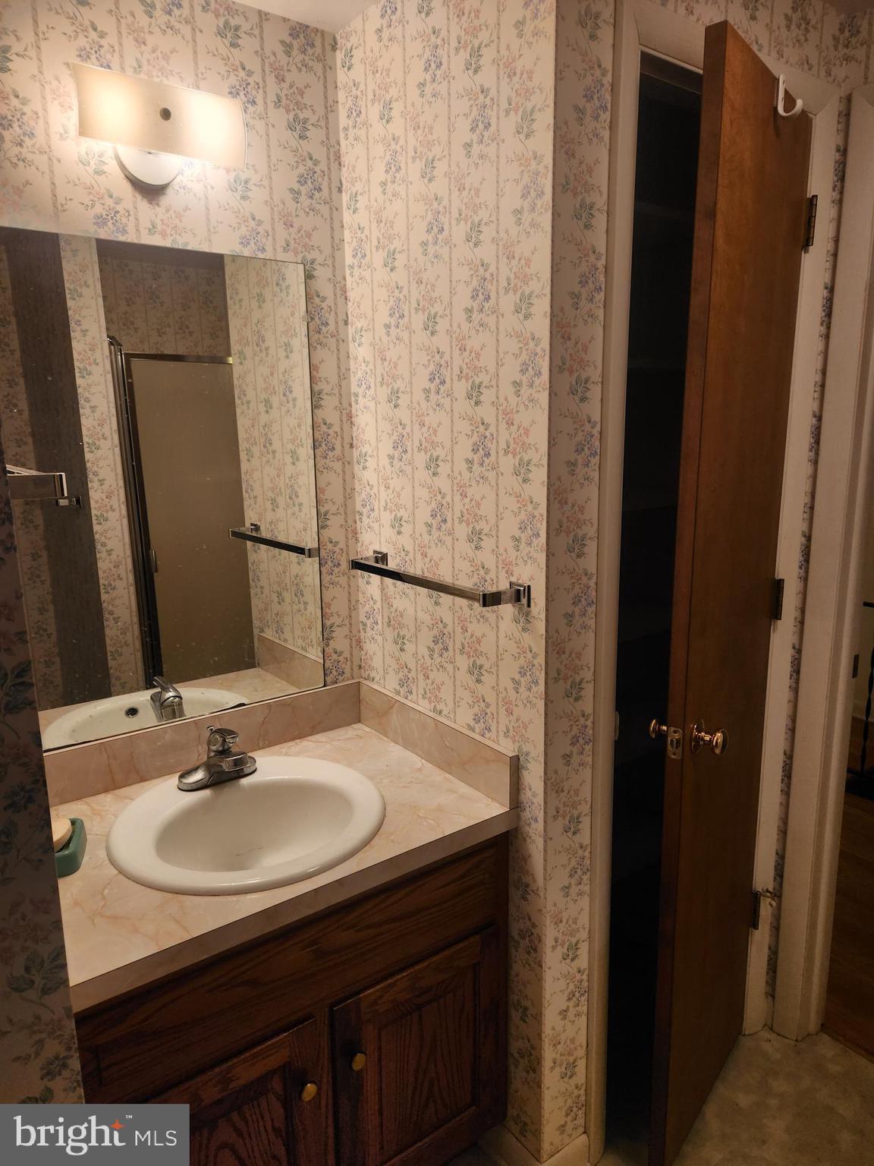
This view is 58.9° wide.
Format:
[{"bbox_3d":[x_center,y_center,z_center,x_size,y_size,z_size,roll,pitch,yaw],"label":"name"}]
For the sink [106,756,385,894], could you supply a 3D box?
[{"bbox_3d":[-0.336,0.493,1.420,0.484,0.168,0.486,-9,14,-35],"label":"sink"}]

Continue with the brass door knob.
[{"bbox_3d":[0.489,0.278,1.371,0.055,0.062,0.062,8,15,38],"label":"brass door knob"}]

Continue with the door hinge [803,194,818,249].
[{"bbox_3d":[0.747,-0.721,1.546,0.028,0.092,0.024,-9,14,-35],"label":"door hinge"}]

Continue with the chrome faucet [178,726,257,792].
[{"bbox_3d":[-0.408,0.334,1.491,0.155,0.124,0.146,-9,14,-35],"label":"chrome faucet"}]

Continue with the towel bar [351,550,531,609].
[{"bbox_3d":[-0.026,-0.008,1.496,0.088,0.043,0.508,-9,14,-35],"label":"towel bar"}]

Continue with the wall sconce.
[{"bbox_3d":[-0.484,-0.771,1.345,0.280,0.146,0.117,-9,14,-35],"label":"wall sconce"}]

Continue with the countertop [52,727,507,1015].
[{"bbox_3d":[-0.324,0.440,1.425,0.768,0.041,0.546,-9,14,-35],"label":"countertop"}]

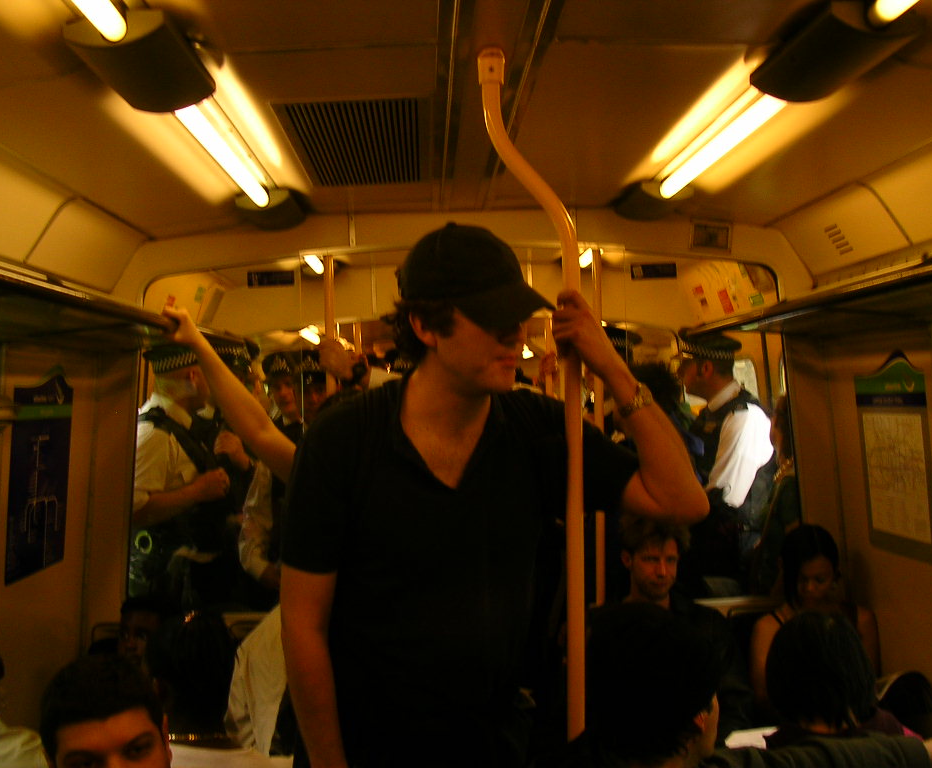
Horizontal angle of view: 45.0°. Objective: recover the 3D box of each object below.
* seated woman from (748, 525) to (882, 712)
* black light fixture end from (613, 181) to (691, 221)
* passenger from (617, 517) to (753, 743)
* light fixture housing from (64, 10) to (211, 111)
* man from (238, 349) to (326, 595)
[{"bbox_3d":[1.126,1.028,3.415,0.460,1.250,0.800,-1,0,-2],"label":"seated woman"},{"bbox_3d":[0.610,-0.589,3.661,0.175,0.070,0.430,7,-1,-2],"label":"black light fixture end"},{"bbox_3d":[0.650,1.018,3.339,0.520,1.290,0.820,-1,0,-2],"label":"passenger"},{"bbox_3d":[-0.610,-0.602,2.131,0.172,0.064,0.412,-9,-1,-1],"label":"light fixture housing"},{"bbox_3d":[-0.737,0.792,4.723,0.520,1.810,0.380,-1,0,-26],"label":"man"}]

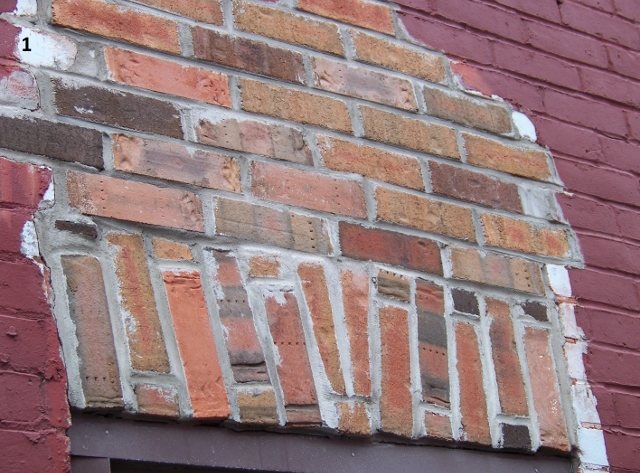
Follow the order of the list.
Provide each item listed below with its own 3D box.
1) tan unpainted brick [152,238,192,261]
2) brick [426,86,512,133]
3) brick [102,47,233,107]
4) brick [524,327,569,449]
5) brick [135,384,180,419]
[{"bbox_3d":[-0.227,0.038,2.216,0.058,0.028,0.094,7,-29,-36],"label":"tan unpainted brick"},{"bbox_3d":[0.220,-0.189,2.703,0.192,0.056,0.094,10,-30,-34],"label":"brick"},{"bbox_3d":[-0.239,-0.206,2.303,0.203,0.056,0.093,10,-28,-36],"label":"brick"},{"bbox_3d":[0.334,0.260,2.598,0.056,0.201,0.092,14,-32,-33],"label":"brick"},{"bbox_3d":[-0.234,0.231,2.099,0.062,0.041,0.094,10,-30,-34],"label":"brick"}]

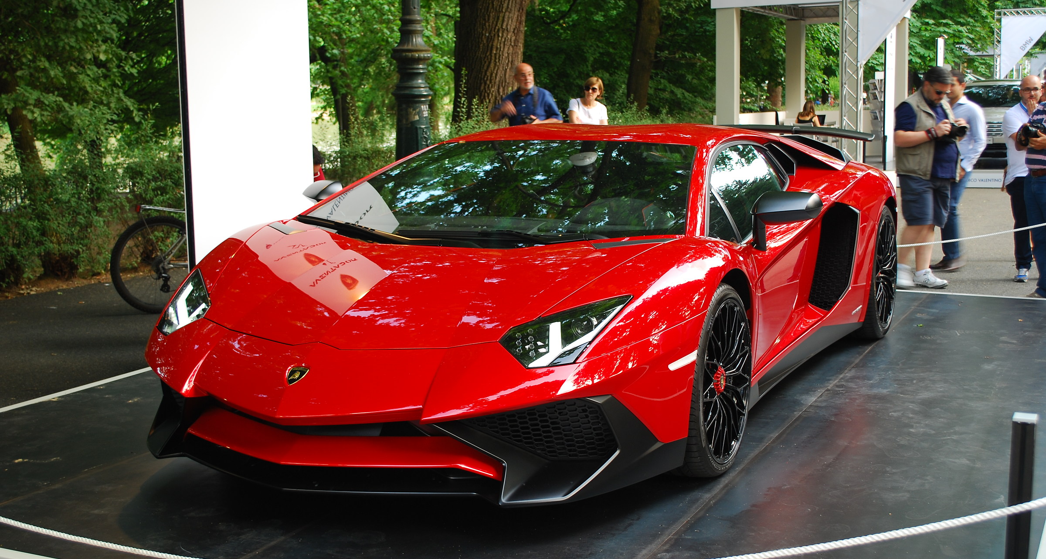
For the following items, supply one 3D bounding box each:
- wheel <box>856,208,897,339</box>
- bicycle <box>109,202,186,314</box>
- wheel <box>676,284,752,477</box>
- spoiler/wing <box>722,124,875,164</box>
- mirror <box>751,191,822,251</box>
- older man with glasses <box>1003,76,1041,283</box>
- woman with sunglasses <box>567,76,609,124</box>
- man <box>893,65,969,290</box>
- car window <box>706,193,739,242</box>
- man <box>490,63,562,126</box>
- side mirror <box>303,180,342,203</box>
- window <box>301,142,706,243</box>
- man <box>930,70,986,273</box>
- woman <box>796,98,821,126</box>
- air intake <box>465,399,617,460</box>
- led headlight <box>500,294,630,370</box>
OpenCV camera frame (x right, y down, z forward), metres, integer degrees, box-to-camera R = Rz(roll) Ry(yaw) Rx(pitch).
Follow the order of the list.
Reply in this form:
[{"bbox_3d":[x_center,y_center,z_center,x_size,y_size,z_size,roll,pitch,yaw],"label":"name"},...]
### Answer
[{"bbox_3d":[1.701,-0.039,6.702,0.340,0.710,0.710,3,9,25],"label":"wheel"},{"bbox_3d":[-2.079,-0.293,9.446,1.740,1.040,0.600,-3,8,-20],"label":"bicycle"},{"bbox_3d":[0.558,0.323,4.282,0.255,0.660,0.660,3,9,25],"label":"wheel"},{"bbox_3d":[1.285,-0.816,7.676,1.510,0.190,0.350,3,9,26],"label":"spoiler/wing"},{"bbox_3d":[0.959,-0.208,4.786,0.270,0.225,0.190,3,9,26],"label":"mirror"},{"bbox_3d":[4.129,-0.825,10.762,0.500,1.690,0.380,-5,9,-28],"label":"older man with glasses"},{"bbox_3d":[0.612,-1.062,12.312,0.460,1.660,0.300,1,8,9],"label":"woman with sunglasses"},{"bbox_3d":[3.253,-0.814,10.474,0.560,1.760,0.480,-8,11,-43],"label":"man"},{"bbox_3d":[0.669,-0.213,4.670,0.130,0.200,0.380,3,9,26],"label":"car window"},{"bbox_3d":[0.037,-0.911,10.918,0.560,1.760,0.380,1,8,11],"label":"man"},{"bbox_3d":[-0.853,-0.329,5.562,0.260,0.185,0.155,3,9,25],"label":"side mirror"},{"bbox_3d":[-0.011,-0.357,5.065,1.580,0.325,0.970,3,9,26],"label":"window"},{"bbox_3d":[3.842,-0.960,11.514,0.380,1.760,0.500,-3,8,-18],"label":"man"},{"bbox_3d":[4.803,-2.416,22.082,0.430,1.200,0.600,3,8,24],"label":"woman"},{"bbox_3d":[0.052,0.424,3.712,0.440,0.190,0.140,1,8,7],"label":"air intake"},{"bbox_3d":[0.121,0.144,3.828,0.300,0.170,0.380,3,9,26],"label":"led headlight"}]

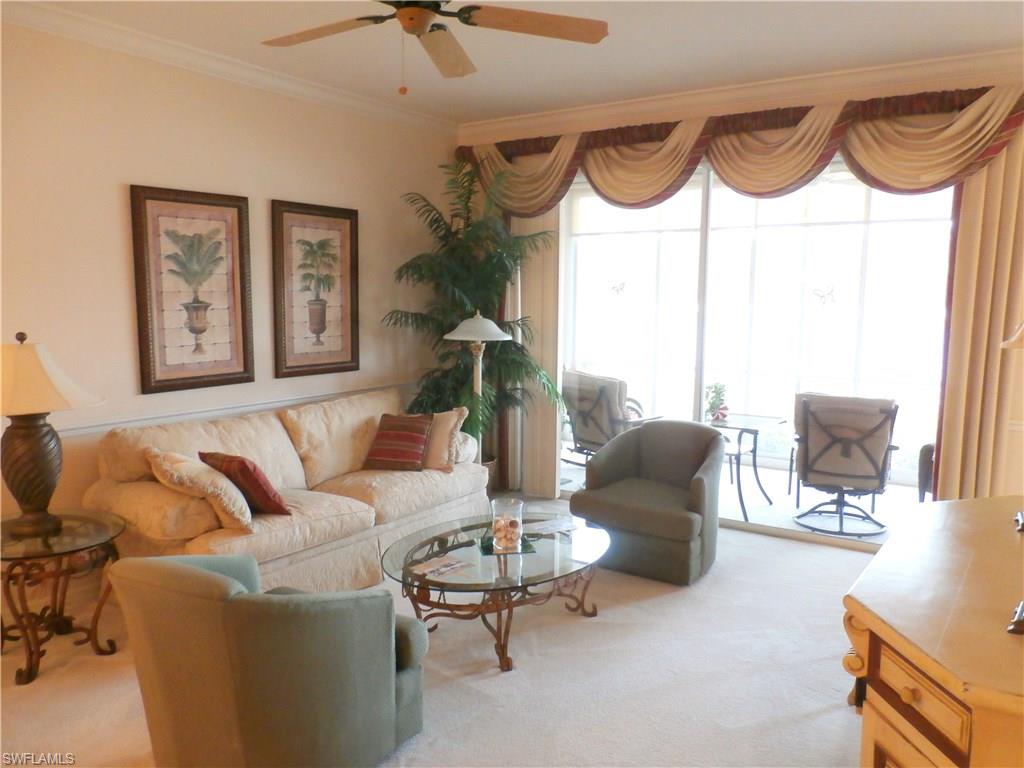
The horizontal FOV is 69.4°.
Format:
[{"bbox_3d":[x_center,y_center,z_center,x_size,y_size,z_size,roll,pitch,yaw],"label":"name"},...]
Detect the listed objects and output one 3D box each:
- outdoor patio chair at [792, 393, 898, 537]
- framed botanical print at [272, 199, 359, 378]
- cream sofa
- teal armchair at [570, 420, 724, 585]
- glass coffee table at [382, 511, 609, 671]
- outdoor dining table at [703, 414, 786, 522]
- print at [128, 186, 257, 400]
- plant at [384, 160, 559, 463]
[{"bbox_3d":[2.346,0.539,5.222,0.672,0.920,0.768,4,8,27],"label":"outdoor patio chair"},{"bbox_3d":[-1.308,-0.636,5.047,0.045,1.144,0.680,6,10,41],"label":"framed botanical print"},{"bbox_3d":[-1.139,0.619,4.216,0.992,0.904,2.112,6,10,41],"label":"cream sofa"},{"bbox_3d":[0.825,0.684,4.312,0.752,0.760,0.816,4,8,29],"label":"teal armchair"},{"bbox_3d":[-0.052,0.959,3.589,0.926,0.392,1.245,6,10,41],"label":"glass coffee table"},{"bbox_3d":[1.797,0.615,5.728,0.496,0.640,0.576,6,10,41],"label":"outdoor dining table"},{"bbox_3d":[-1.864,-0.553,4.413,0.045,1.160,0.699,6,10,41],"label":"print"},{"bbox_3d":[-0.293,-0.321,5.380,1.056,2.480,1.104,0,7,0],"label":"plant"}]

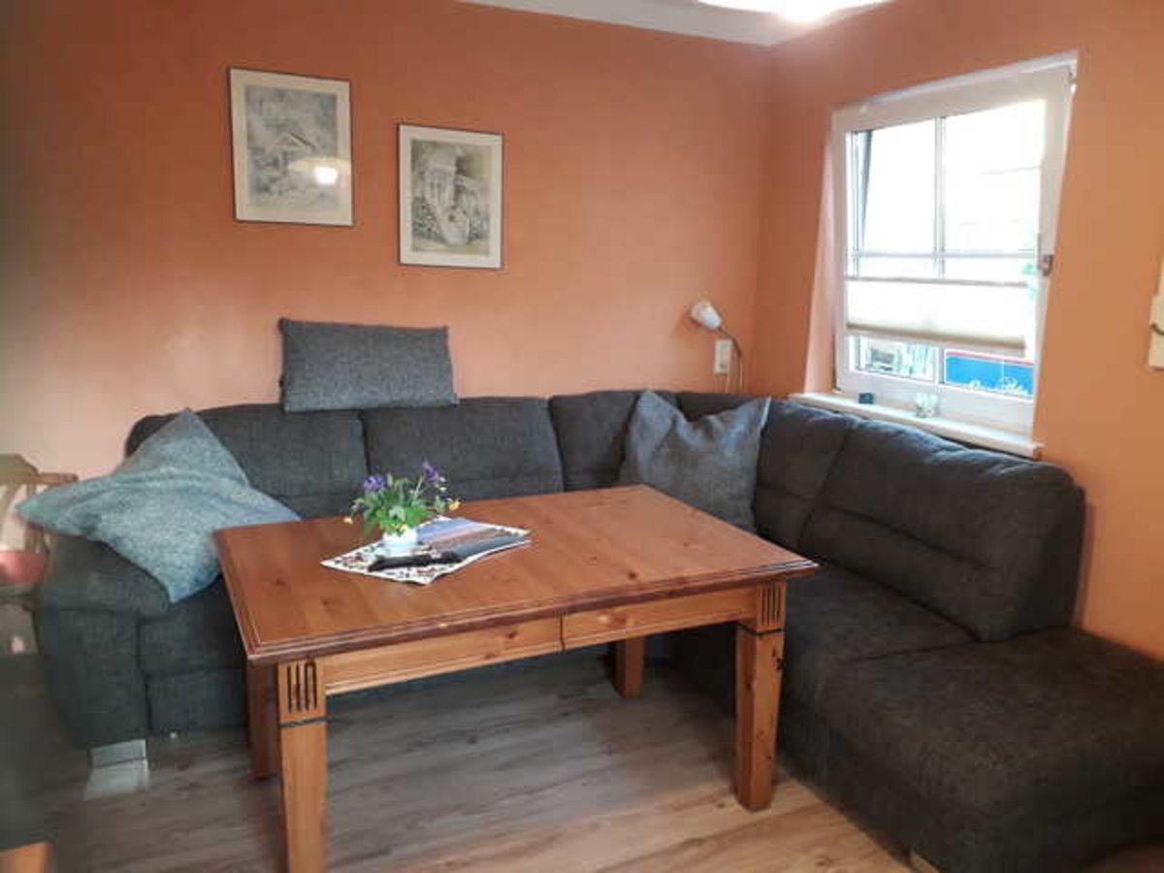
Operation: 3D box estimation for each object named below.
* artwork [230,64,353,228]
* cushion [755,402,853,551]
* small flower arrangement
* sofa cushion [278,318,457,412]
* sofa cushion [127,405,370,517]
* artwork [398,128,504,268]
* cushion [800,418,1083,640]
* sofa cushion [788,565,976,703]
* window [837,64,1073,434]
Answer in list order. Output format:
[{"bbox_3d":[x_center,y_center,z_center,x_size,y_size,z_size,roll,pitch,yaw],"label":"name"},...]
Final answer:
[{"bbox_3d":[-1.038,-1.031,3.271,0.417,0.528,0.022,-3,11,-22],"label":"artwork"},{"bbox_3d":[0.840,0.134,3.599,0.272,0.492,0.500,6,8,-23],"label":"cushion"},{"bbox_3d":[-0.458,0.177,2.341,0.272,0.198,0.213,-3,11,-22],"label":"small flower arrangement"},{"bbox_3d":[-0.771,-0.257,3.348,0.632,0.331,0.118,-3,7,-22],"label":"sofa cushion"},{"bbox_3d":[-1.166,0.137,3.260,0.794,0.500,0.272,-3,3,-22],"label":"sofa cushion"},{"bbox_3d":[-0.500,-0.918,3.515,0.415,0.523,0.022,-3,11,-22],"label":"artwork"},{"bbox_3d":[1.108,0.251,2.972,0.272,0.500,0.889,6,8,-23],"label":"cushion"},{"bbox_3d":[0.752,0.592,2.890,0.544,0.184,0.875,-3,11,-22],"label":"sofa cushion"},{"bbox_3d":[1.261,-0.648,3.235,0.081,1.117,1.125,-8,13,-21],"label":"window"}]

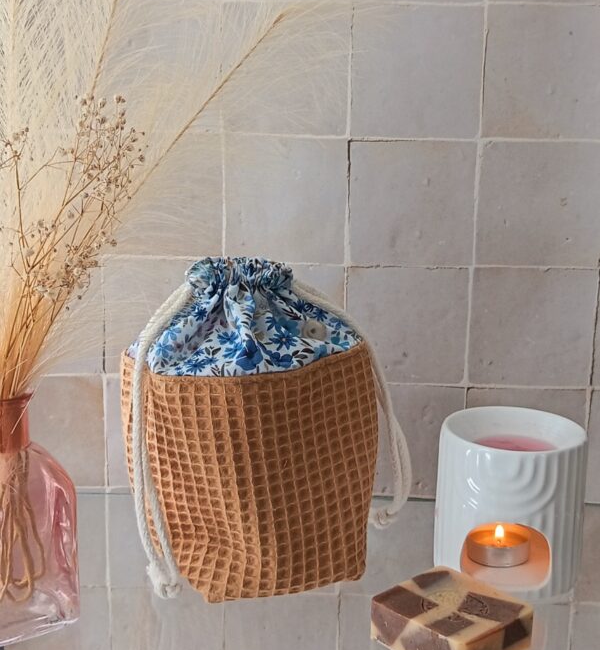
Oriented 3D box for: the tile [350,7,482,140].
[{"bbox_3d":[0.092,-0.198,0.867,0.100,0.100,0.010,1,15,3],"label":"tile"}]

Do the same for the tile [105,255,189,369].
[{"bbox_3d":[-0.114,-0.006,0.930,0.100,0.100,0.010,1,15,3],"label":"tile"}]

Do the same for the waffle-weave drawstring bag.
[{"bbox_3d":[-0.020,0.057,0.713,0.165,0.192,0.105,-5,16,-20],"label":"waffle-weave drawstring bag"}]

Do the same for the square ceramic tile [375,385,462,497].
[{"bbox_3d":[0.088,0.097,0.946,0.100,0.100,0.010,1,15,3],"label":"square ceramic tile"}]

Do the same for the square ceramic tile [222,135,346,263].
[{"bbox_3d":[-0.011,-0.102,0.898,0.100,0.100,0.010,1,15,3],"label":"square ceramic tile"}]

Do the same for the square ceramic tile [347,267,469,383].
[{"bbox_3d":[0.089,-0.001,0.919,0.100,0.100,0.010,1,15,3],"label":"square ceramic tile"}]

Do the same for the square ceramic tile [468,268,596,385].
[{"bbox_3d":[0.191,0.002,0.914,0.100,0.100,0.010,1,15,3],"label":"square ceramic tile"}]

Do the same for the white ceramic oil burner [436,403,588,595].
[{"bbox_3d":[0.132,0.110,0.703,0.088,0.096,0.088,4,15,11],"label":"white ceramic oil burner"}]

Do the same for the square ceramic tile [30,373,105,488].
[{"bbox_3d":[-0.217,0.089,0.962,0.100,0.100,0.010,1,15,3],"label":"square ceramic tile"}]

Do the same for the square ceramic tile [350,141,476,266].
[{"bbox_3d":[0.090,-0.100,0.893,0.100,0.100,0.010,1,15,3],"label":"square ceramic tile"}]

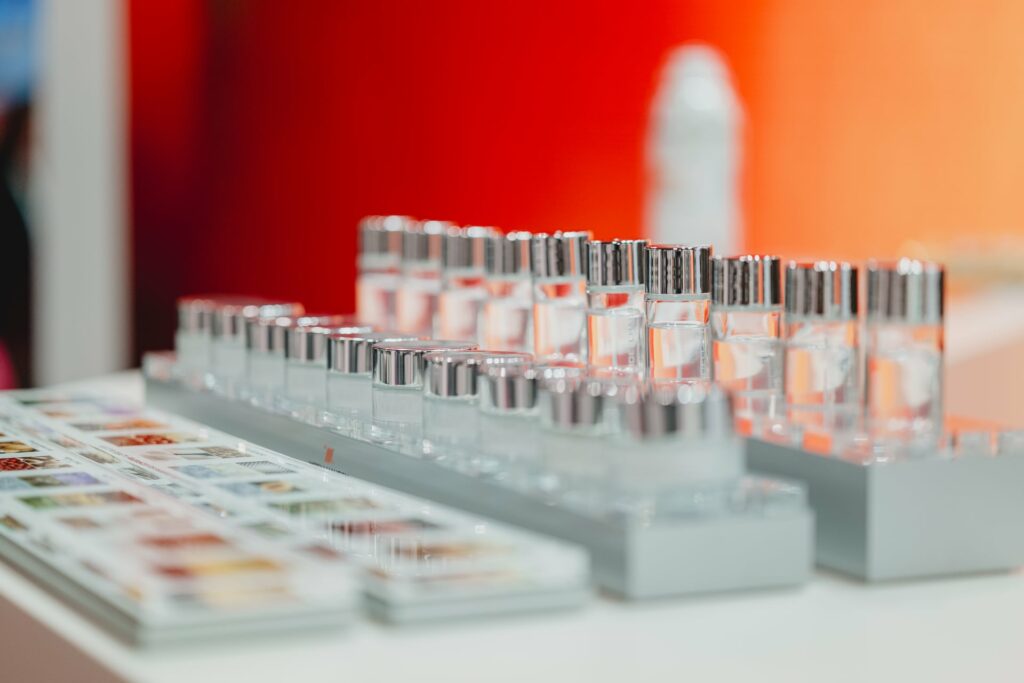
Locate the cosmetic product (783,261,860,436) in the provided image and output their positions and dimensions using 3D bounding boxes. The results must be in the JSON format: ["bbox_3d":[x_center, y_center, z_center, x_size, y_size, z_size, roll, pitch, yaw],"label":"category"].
[{"bbox_3d":[0.139,0.003,0.956,0.033,0.075,0.033,1,5,0],"label":"cosmetic product"}]

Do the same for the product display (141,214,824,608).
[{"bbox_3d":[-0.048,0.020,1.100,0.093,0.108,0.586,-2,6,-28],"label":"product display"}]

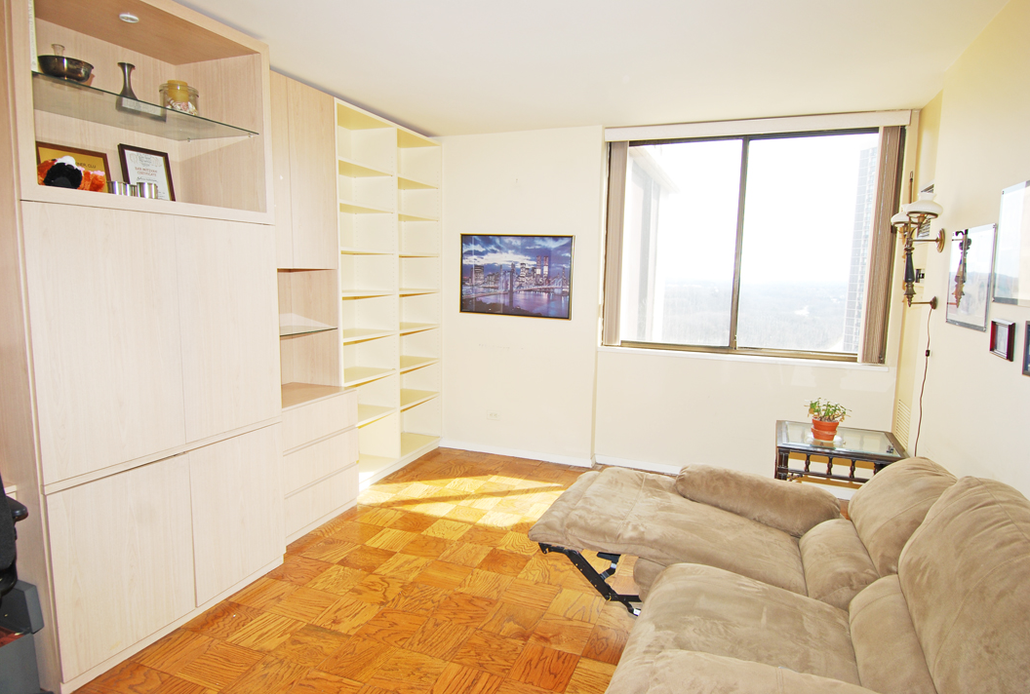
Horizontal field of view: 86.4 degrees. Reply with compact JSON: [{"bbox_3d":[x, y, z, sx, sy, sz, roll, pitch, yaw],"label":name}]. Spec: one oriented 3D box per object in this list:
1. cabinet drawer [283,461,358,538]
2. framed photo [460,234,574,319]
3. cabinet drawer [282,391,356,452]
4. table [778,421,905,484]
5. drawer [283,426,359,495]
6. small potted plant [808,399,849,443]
[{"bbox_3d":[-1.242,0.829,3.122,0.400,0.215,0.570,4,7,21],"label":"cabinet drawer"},{"bbox_3d":[-0.009,-0.536,4.136,0.917,0.613,0.030,4,7,21],"label":"framed photo"},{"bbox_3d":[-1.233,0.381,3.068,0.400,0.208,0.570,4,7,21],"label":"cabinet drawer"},{"bbox_3d":[1.750,0.773,3.019,0.592,0.550,0.585,4,7,21],"label":"table"},{"bbox_3d":[-1.237,0.604,3.095,0.400,0.208,0.570,4,7,21],"label":"drawer"},{"bbox_3d":[1.699,0.388,2.973,0.200,0.215,0.190,4,7,21],"label":"small potted plant"}]

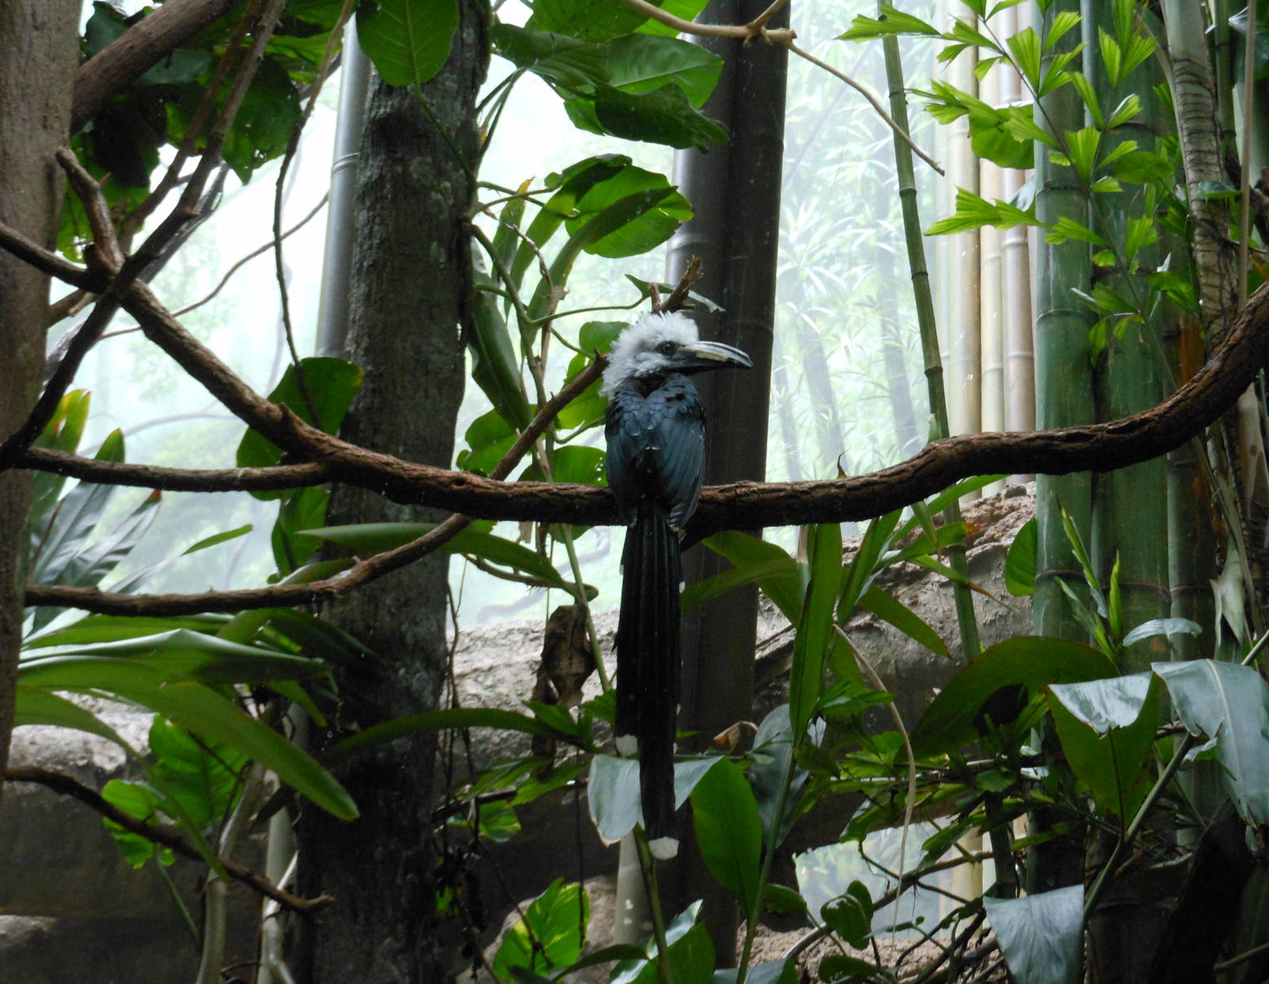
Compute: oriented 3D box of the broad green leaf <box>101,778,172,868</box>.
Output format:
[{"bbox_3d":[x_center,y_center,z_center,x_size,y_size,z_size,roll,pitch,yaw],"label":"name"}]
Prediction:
[{"bbox_3d":[-0.699,0.465,3.350,0.099,0.125,0.050,1,-10,0],"label":"broad green leaf"}]

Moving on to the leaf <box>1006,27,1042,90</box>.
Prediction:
[{"bbox_3d":[0.538,-0.599,3.300,0.045,0.088,0.030,-15,-9,0],"label":"leaf"}]

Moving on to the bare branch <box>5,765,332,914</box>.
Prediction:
[{"bbox_3d":[-0.606,0.450,3.100,0.424,0.192,0.100,1,-10,0],"label":"bare branch"}]

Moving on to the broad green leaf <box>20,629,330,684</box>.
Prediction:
[{"bbox_3d":[-0.598,0.214,3.100,0.405,0.072,0.100,1,-10,0],"label":"broad green leaf"}]

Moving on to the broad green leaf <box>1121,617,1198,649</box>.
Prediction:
[{"bbox_3d":[0.737,0.198,3.350,0.106,0.044,0.065,2,-12,0],"label":"broad green leaf"}]

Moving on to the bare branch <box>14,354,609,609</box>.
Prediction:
[{"bbox_3d":[-0.399,-0.006,3.000,0.738,0.325,0.160,1,-10,0],"label":"bare branch"}]

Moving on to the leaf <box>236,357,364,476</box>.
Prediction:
[{"bbox_3d":[-0.441,-0.092,3.150,0.169,0.172,0.070,1,-10,0],"label":"leaf"}]

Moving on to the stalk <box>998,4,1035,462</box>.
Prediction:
[{"bbox_3d":[0.759,-0.493,4.700,0.056,0.948,0.057,-1,-10,0],"label":"stalk"}]

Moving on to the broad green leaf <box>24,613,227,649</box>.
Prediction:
[{"bbox_3d":[-0.661,0.180,3.100,0.265,0.050,0.090,1,-13,6],"label":"broad green leaf"}]

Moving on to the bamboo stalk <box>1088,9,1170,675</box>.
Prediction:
[{"bbox_3d":[0.766,-0.233,3.700,0.120,1.060,0.120,2,-12,0],"label":"bamboo stalk"}]

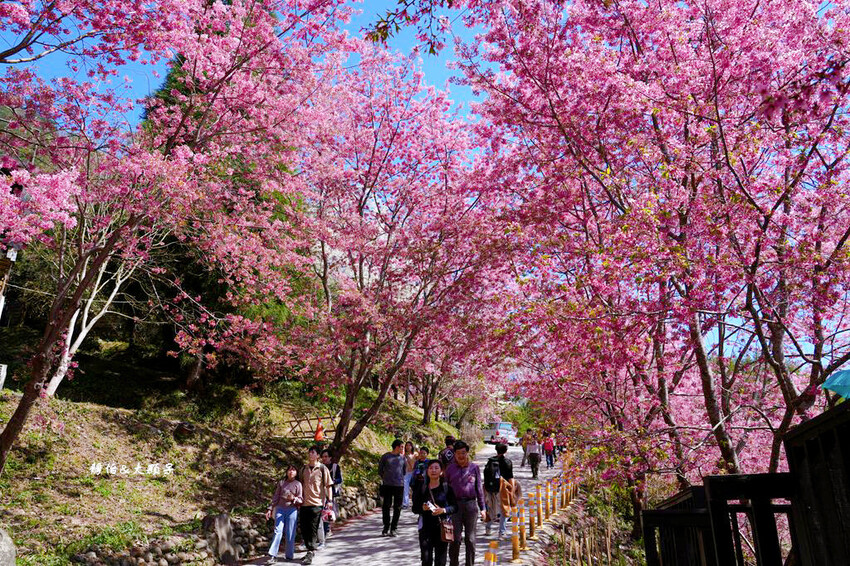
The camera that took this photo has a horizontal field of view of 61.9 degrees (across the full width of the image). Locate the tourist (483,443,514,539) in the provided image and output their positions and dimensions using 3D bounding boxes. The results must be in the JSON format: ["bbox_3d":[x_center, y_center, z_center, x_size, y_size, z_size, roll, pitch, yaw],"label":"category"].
[{"bbox_3d":[1.380,3.859,13.200,0.540,1.710,0.460,-7,-20,21],"label":"tourist"}]

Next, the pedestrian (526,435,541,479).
[{"bbox_3d":[4.145,6.567,26.800,0.500,1.660,0.400,-4,-19,11],"label":"pedestrian"}]

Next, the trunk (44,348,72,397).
[{"bbox_3d":[-8.788,2.149,17.000,0.450,1.200,0.400,0,-19,0],"label":"trunk"}]

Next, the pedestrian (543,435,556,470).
[{"bbox_3d":[5.780,7.877,33.000,0.500,1.630,0.420,-4,-19,11],"label":"pedestrian"}]

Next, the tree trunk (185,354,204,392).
[{"bbox_3d":[-7.488,2.940,23.000,0.500,1.300,0.450,0,-19,0],"label":"tree trunk"}]

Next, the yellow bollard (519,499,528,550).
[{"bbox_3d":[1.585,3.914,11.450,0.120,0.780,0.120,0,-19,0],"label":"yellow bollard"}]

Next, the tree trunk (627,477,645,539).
[{"bbox_3d":[4.311,4.618,14.500,0.250,1.350,0.250,0,-19,0],"label":"tree trunk"}]

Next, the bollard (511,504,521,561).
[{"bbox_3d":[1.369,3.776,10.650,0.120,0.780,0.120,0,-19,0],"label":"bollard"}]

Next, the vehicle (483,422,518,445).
[{"bbox_3d":[6.132,12.263,57.500,1.800,1.800,4.500,2,-14,-10],"label":"vehicle"}]

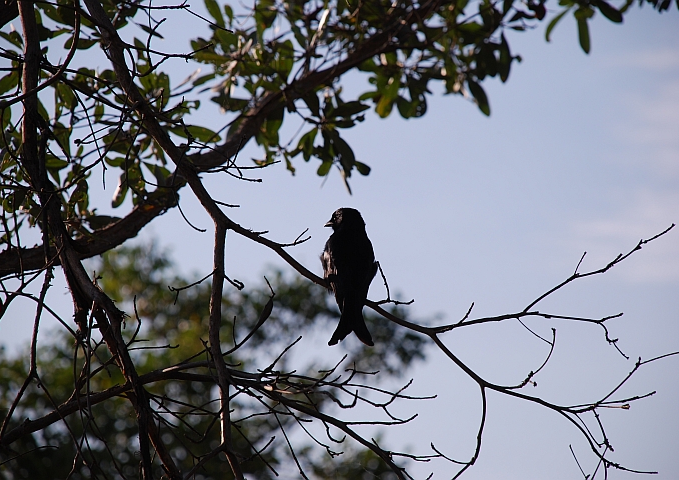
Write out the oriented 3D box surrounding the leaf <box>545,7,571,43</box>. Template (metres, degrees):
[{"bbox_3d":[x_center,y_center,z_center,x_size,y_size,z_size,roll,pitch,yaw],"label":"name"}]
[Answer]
[{"bbox_3d":[0.398,-0.390,7.300,0.016,0.076,0.022,33,0,0],"label":"leaf"}]

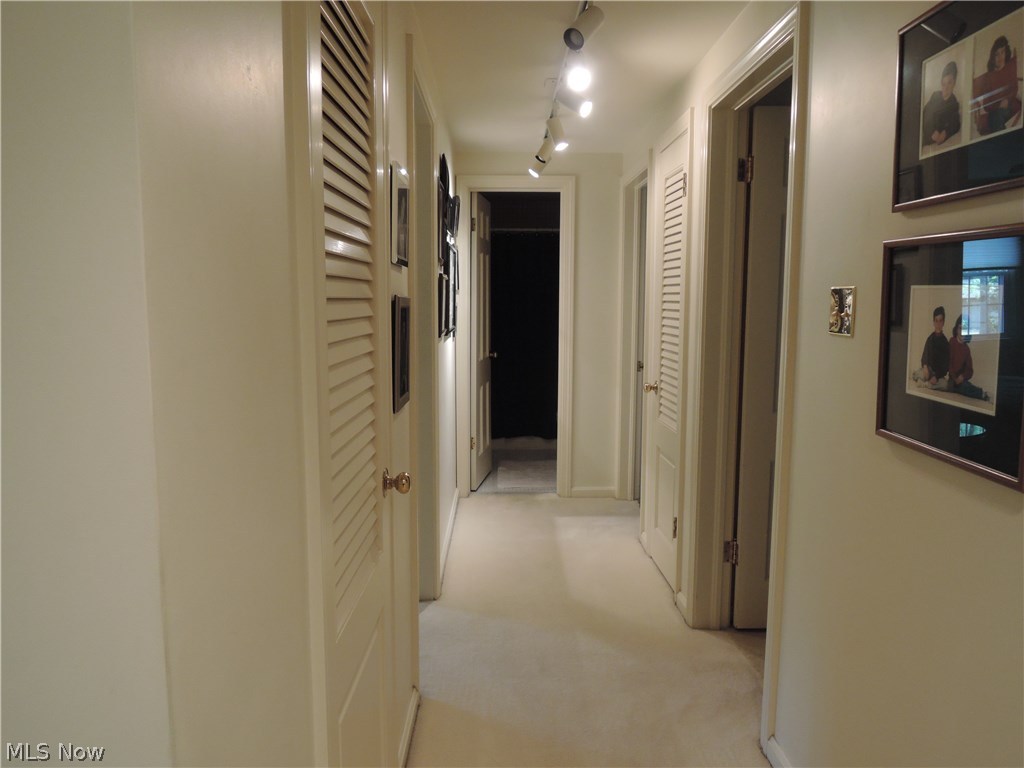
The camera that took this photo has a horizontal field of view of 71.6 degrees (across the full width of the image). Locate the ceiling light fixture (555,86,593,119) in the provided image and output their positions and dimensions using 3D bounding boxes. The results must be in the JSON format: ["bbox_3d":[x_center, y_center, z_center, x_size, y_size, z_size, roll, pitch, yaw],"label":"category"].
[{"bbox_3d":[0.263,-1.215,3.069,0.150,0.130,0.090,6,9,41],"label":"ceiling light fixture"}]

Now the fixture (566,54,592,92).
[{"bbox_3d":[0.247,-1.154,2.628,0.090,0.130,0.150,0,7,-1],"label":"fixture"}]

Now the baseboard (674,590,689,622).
[{"bbox_3d":[0.736,0.959,3.086,0.015,0.063,0.250,0,7,-1],"label":"baseboard"}]

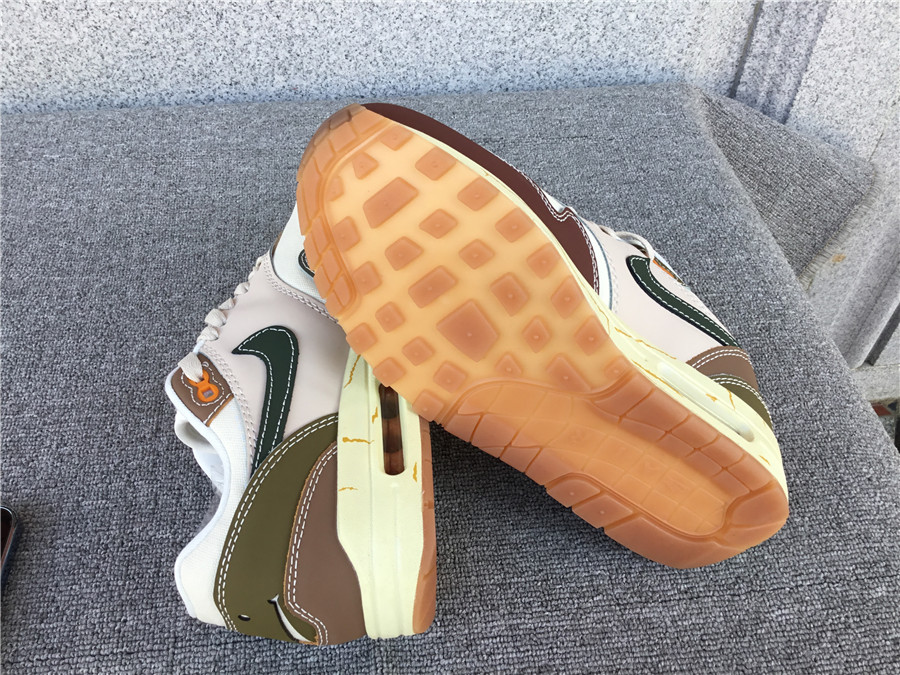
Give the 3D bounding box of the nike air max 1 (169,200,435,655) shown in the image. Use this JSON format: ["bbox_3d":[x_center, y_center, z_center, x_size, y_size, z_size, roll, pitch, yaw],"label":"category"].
[{"bbox_3d":[-0.073,0.013,0.398,0.125,0.108,0.297,1,48,-5],"label":"nike air max 1"}]

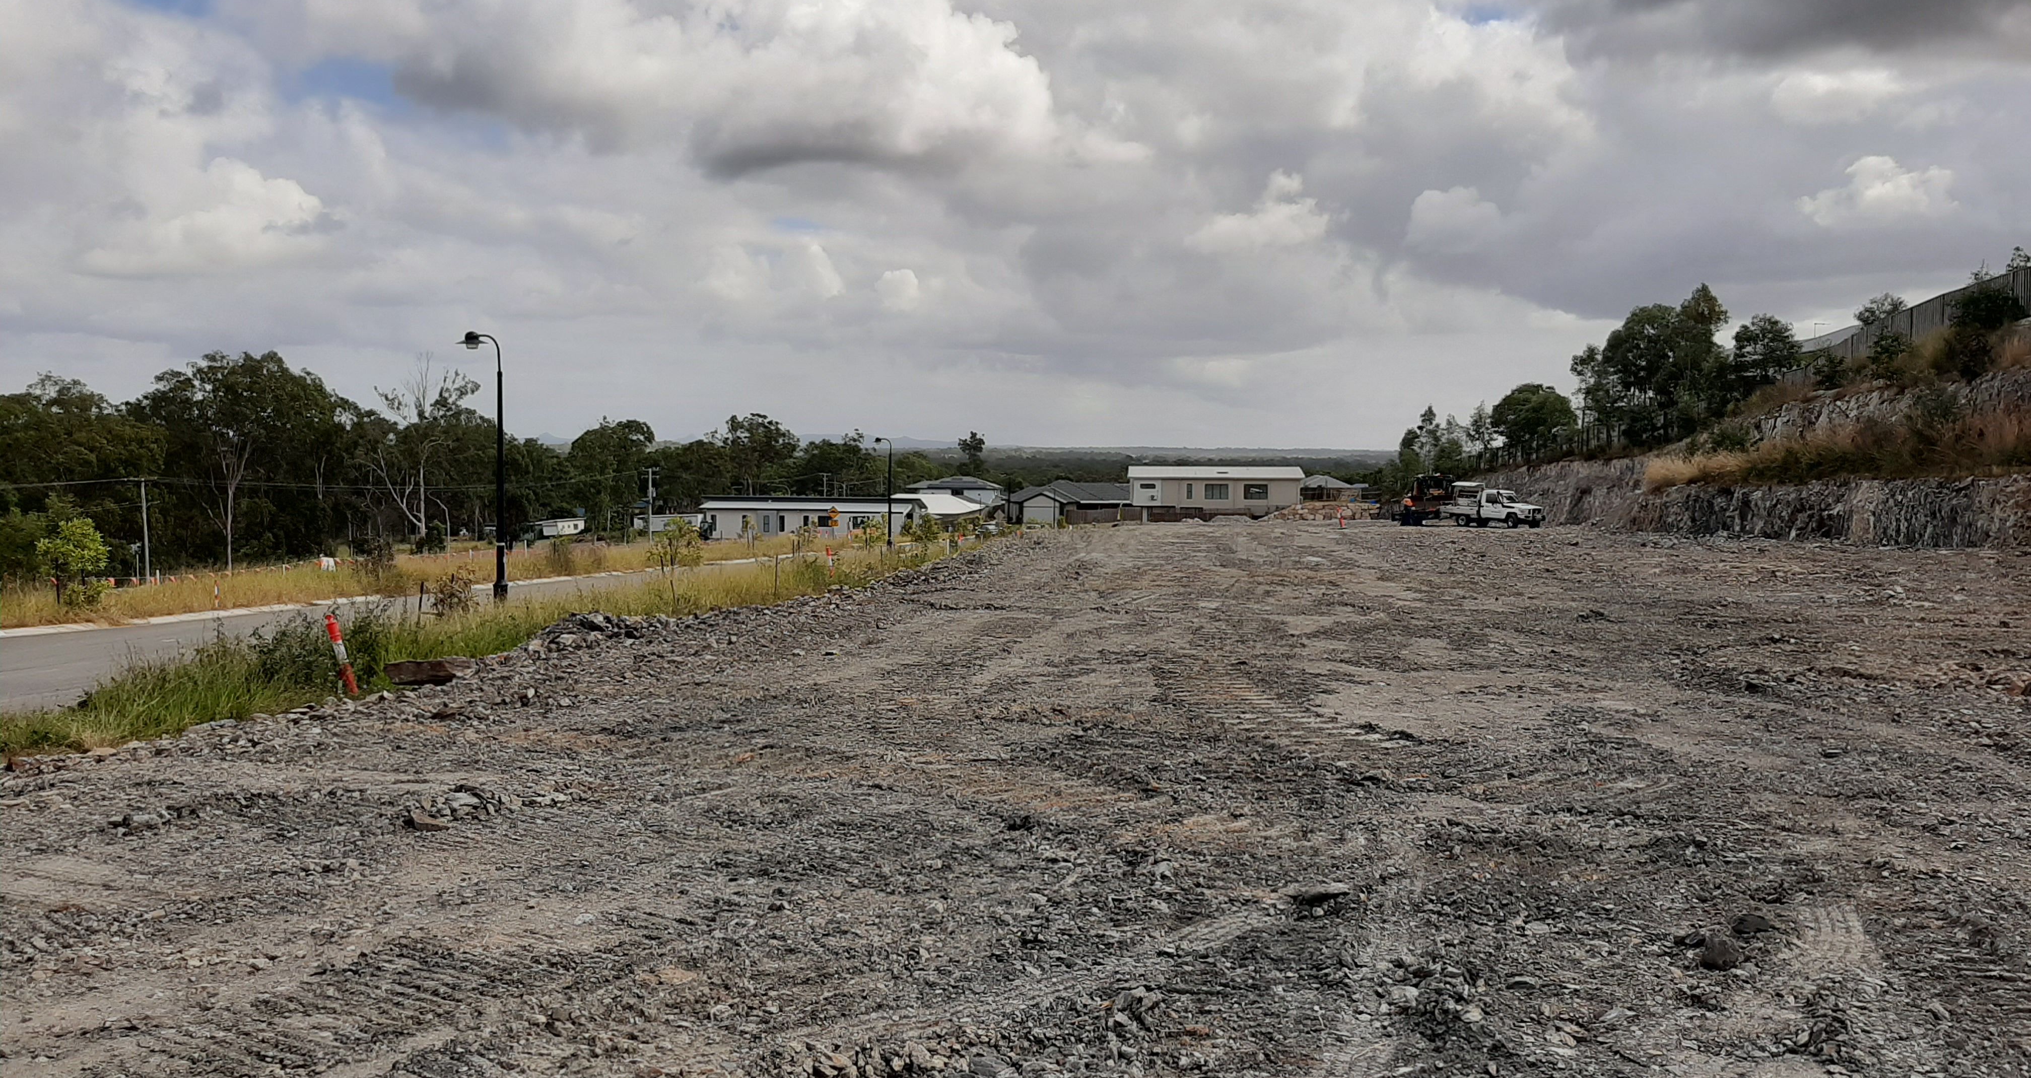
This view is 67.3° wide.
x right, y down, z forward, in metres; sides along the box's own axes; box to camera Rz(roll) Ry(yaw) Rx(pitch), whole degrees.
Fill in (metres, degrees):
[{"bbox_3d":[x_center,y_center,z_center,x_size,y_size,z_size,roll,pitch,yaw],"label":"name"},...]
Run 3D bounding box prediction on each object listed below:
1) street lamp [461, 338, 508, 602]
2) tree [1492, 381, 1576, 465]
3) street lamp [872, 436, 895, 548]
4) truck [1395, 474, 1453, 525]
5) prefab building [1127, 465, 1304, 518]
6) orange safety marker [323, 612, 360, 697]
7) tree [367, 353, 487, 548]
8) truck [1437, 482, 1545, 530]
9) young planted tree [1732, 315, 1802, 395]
[{"bbox_3d":[-10.704,-1.447,30.700,1.000,5.400,0.600,1,3,5],"label":"street lamp"},{"bbox_3d":[32.110,-7.164,95.000,5.200,5.000,5.200,0,3,0],"label":"tree"},{"bbox_3d":[-6.514,-2.286,75.000,1.000,5.400,0.600,1,3,5],"label":"street lamp"},{"bbox_3d":[23.002,-2.210,85.500,4.000,2.850,2.500,2,3,17],"label":"truck"},{"bbox_3d":[17.878,-4.385,138.000,15.400,4.300,8.000,1,3,5],"label":"prefab building"},{"bbox_3d":[-7.735,1.318,17.500,0.130,1.000,0.130,-20,2,0],"label":"orange safety marker"},{"bbox_3d":[-51.885,-7.765,135.000,10.000,16.600,10.000,0,3,0],"label":"tree"},{"bbox_3d":[24.283,-1.744,78.000,1.850,2.250,5.200,-2,4,-38],"label":"truck"},{"bbox_3d":[40.814,-10.006,83.000,3.700,4.300,3.700,0,3,0],"label":"young planted tree"}]

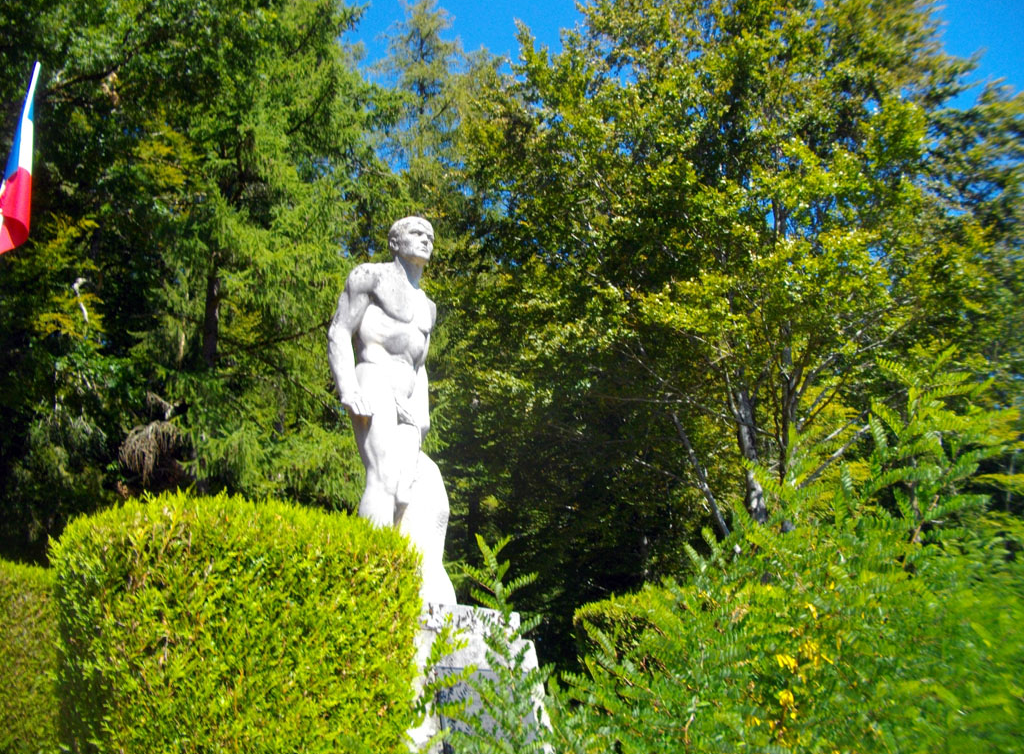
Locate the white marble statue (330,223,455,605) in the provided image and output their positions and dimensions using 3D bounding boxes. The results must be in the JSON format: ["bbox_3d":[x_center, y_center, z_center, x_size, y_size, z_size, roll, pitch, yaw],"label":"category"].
[{"bbox_3d":[-0.638,0.127,4.977,0.720,2.200,0.680,14,-22,-42],"label":"white marble statue"}]

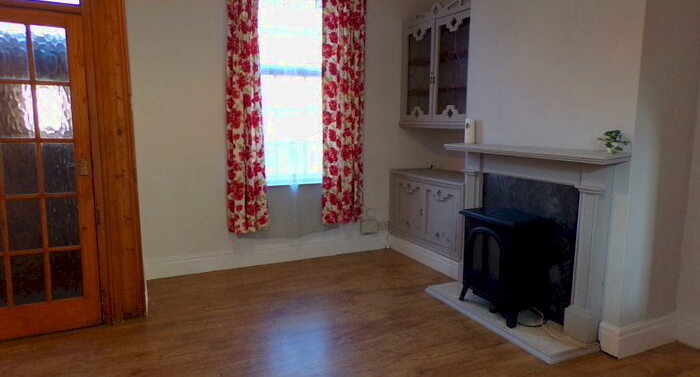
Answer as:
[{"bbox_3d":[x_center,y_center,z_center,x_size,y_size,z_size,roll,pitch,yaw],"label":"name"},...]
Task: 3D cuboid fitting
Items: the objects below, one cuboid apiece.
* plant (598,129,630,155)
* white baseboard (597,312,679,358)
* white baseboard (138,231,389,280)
[{"bbox_3d":[1.432,-0.247,2.627,0.111,0.145,0.126,-4,9,-24],"label":"plant"},{"bbox_3d":[1.752,0.864,2.934,0.513,0.188,0.127,-4,9,-24],"label":"white baseboard"},{"bbox_3d":[-0.663,0.617,4.636,2.362,0.184,0.030,-4,9,-24],"label":"white baseboard"}]

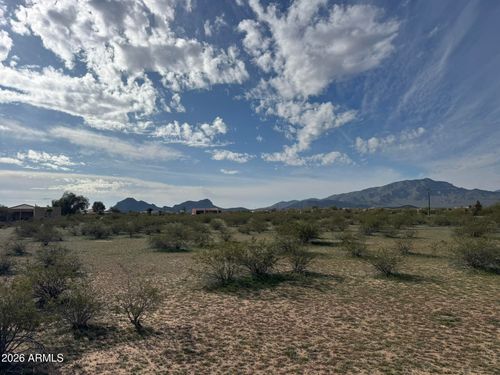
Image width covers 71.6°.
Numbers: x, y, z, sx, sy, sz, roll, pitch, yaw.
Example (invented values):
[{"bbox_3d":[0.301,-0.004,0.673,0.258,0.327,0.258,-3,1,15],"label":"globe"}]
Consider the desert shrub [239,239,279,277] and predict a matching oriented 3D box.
[{"bbox_3d":[0.214,1.790,8.939,1.007,0.943,0.927,-1,-4,0],"label":"desert shrub"}]

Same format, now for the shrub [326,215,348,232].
[{"bbox_3d":[7.027,2.888,27.886,1.710,1.350,1.590,0,-4,0],"label":"shrub"}]

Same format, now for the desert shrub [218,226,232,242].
[{"bbox_3d":[-1.349,2.587,19.116,0.750,0.810,0.700,0,-4,0],"label":"desert shrub"}]

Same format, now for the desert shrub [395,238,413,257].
[{"bbox_3d":[5.616,2.172,12.712,0.646,0.599,0.594,-1,-4,0],"label":"desert shrub"}]

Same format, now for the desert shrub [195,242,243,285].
[{"bbox_3d":[-0.733,1.745,8.050,1.088,0.929,1.001,-1,-4,0],"label":"desert shrub"}]

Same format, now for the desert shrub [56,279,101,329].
[{"bbox_3d":[-2.418,1.671,4.934,0.639,0.683,0.587,-1,-4,0],"label":"desert shrub"}]

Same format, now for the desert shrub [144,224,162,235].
[{"bbox_3d":[-7.182,3.120,25.818,1.312,0.726,1.207,-1,-4,0],"label":"desert shrub"}]

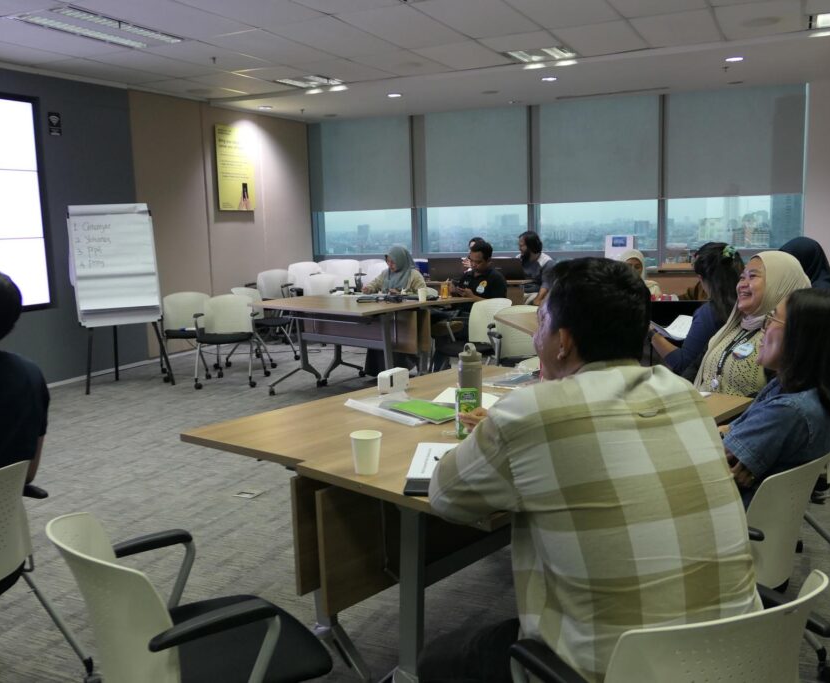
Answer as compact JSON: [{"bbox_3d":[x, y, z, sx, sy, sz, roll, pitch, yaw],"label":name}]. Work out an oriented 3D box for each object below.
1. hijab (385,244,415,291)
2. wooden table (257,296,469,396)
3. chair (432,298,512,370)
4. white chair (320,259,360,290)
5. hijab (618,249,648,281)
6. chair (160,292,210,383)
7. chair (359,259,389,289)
[{"bbox_3d":[-0.142,-0.682,7.550,0.310,0.450,0.300,-9,11,-39],"label":"hijab"},{"bbox_3d":[-0.461,0.046,6.543,1.390,0.745,1.170,6,11,43],"label":"wooden table"},{"bbox_3d":[0.428,0.098,5.828,0.580,0.790,0.580,-10,11,-43],"label":"chair"},{"bbox_3d":[-0.938,-0.512,9.831,0.630,0.910,0.600,1,9,13],"label":"white chair"},{"bbox_3d":[1.857,-0.623,6.800,0.270,0.370,0.280,1,9,13],"label":"hijab"},{"bbox_3d":[-2.147,-0.065,7.581,0.570,0.785,0.560,-5,9,-19],"label":"chair"},{"bbox_3d":[-0.488,-0.549,10.175,0.570,0.870,0.580,1,9,20],"label":"chair"}]

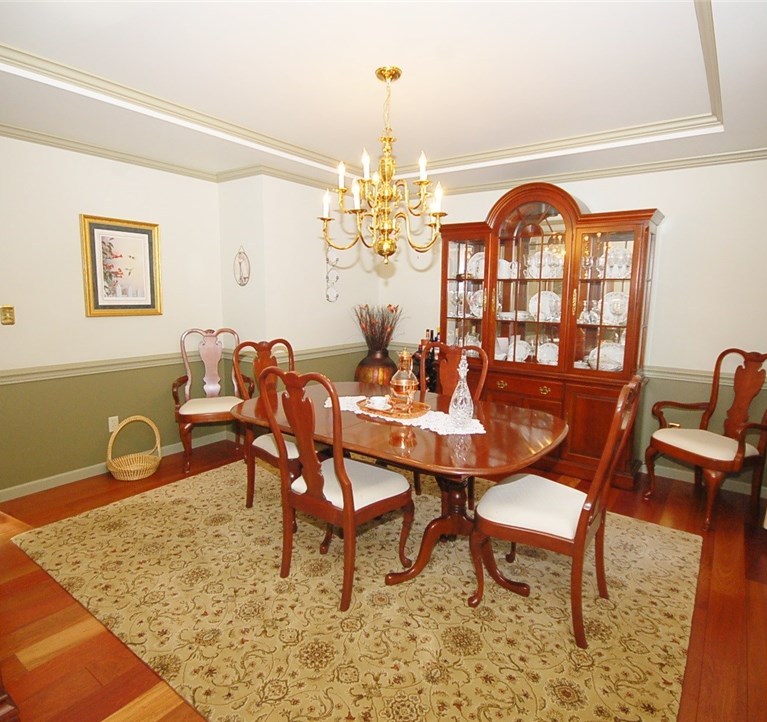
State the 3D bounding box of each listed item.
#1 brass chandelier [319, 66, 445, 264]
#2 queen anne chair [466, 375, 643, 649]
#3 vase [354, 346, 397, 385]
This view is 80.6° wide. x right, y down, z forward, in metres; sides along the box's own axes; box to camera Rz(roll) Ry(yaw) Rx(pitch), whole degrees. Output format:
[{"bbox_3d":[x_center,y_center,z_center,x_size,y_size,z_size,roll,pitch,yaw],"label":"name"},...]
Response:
[{"bbox_3d":[0.010,-1.000,2.370,0.675,0.960,0.675,2,9,0],"label":"brass chandelier"},{"bbox_3d":[0.774,0.602,2.060,0.570,1.090,0.530,8,11,35],"label":"queen anne chair"},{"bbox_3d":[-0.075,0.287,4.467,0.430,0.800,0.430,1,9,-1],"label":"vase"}]

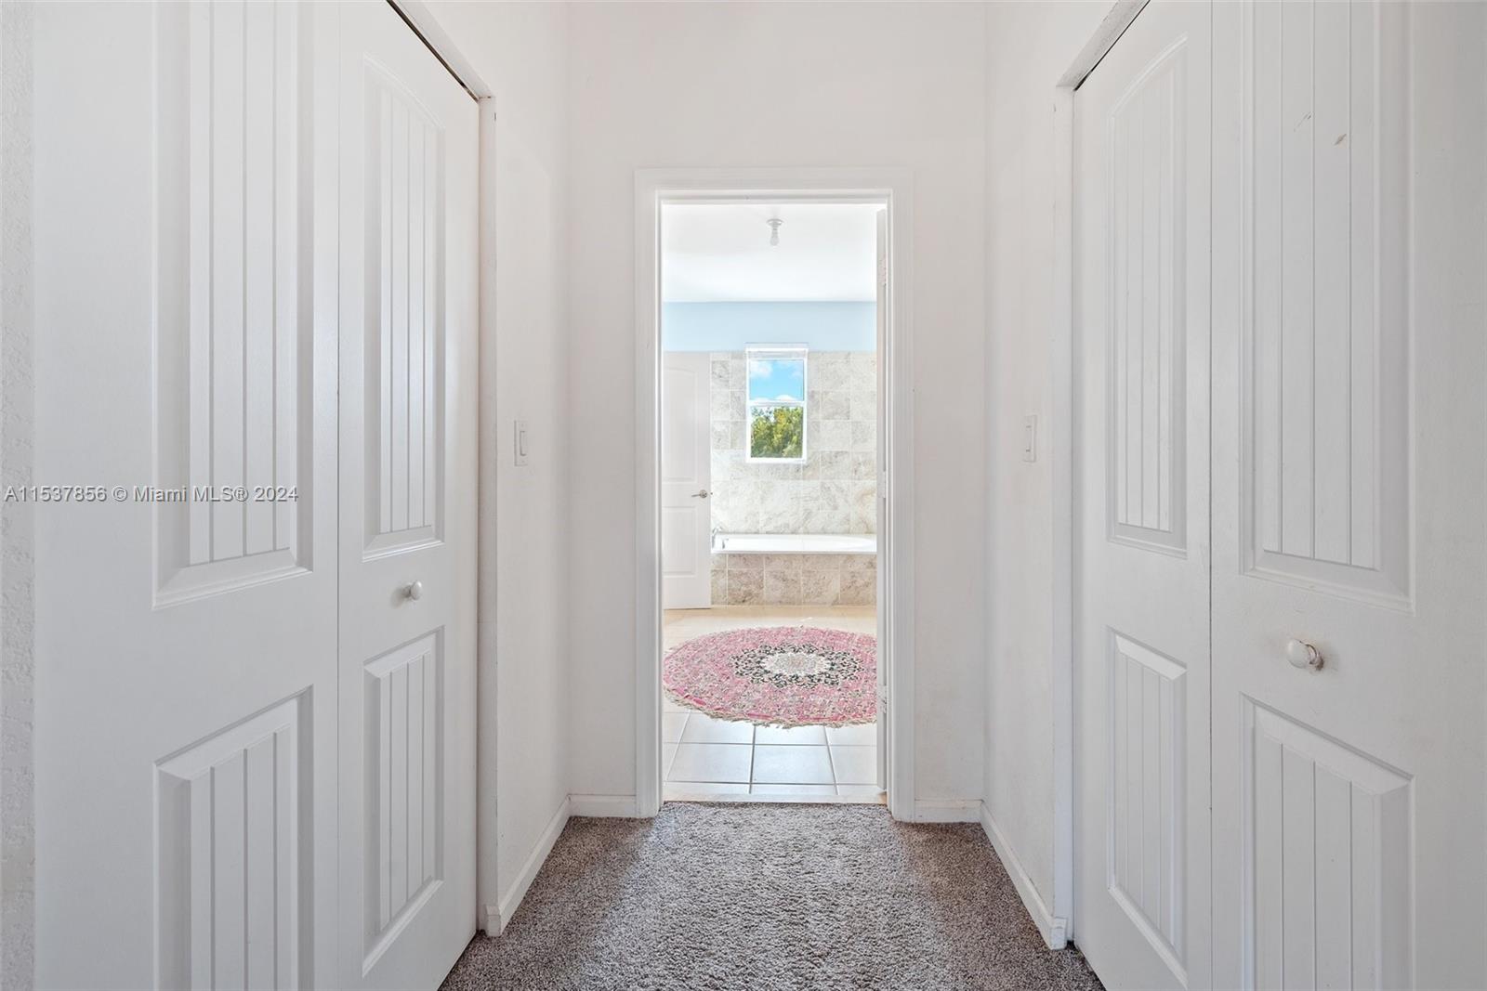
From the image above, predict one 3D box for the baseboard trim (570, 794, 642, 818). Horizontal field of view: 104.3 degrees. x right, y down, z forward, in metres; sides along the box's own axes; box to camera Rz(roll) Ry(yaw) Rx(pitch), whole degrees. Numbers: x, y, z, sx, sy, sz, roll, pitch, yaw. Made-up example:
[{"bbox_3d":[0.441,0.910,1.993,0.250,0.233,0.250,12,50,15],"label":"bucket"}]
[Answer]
[{"bbox_3d":[-0.460,1.011,1.890,0.225,0.079,0.016,0,2,2],"label":"baseboard trim"}]

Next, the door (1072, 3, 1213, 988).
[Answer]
[{"bbox_3d":[0.797,0.067,1.168,0.035,2.030,0.450,0,2,3],"label":"door"}]

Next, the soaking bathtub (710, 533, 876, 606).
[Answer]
[{"bbox_3d":[0.420,0.645,5.240,1.650,0.440,1.020,0,2,2],"label":"soaking bathtub"}]

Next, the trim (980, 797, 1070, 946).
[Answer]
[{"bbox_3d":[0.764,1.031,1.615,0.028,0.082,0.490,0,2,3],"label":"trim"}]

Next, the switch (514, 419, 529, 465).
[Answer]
[{"bbox_3d":[-0.601,-0.142,1.570,0.012,0.122,0.080,0,2,3],"label":"switch"}]

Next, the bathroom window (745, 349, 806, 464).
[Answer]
[{"bbox_3d":[0.332,-0.920,5.800,0.620,1.150,0.090,0,2,2],"label":"bathroom window"}]

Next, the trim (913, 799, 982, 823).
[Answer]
[{"bbox_3d":[0.659,1.018,1.865,0.226,0.079,0.016,0,2,2],"label":"trim"}]

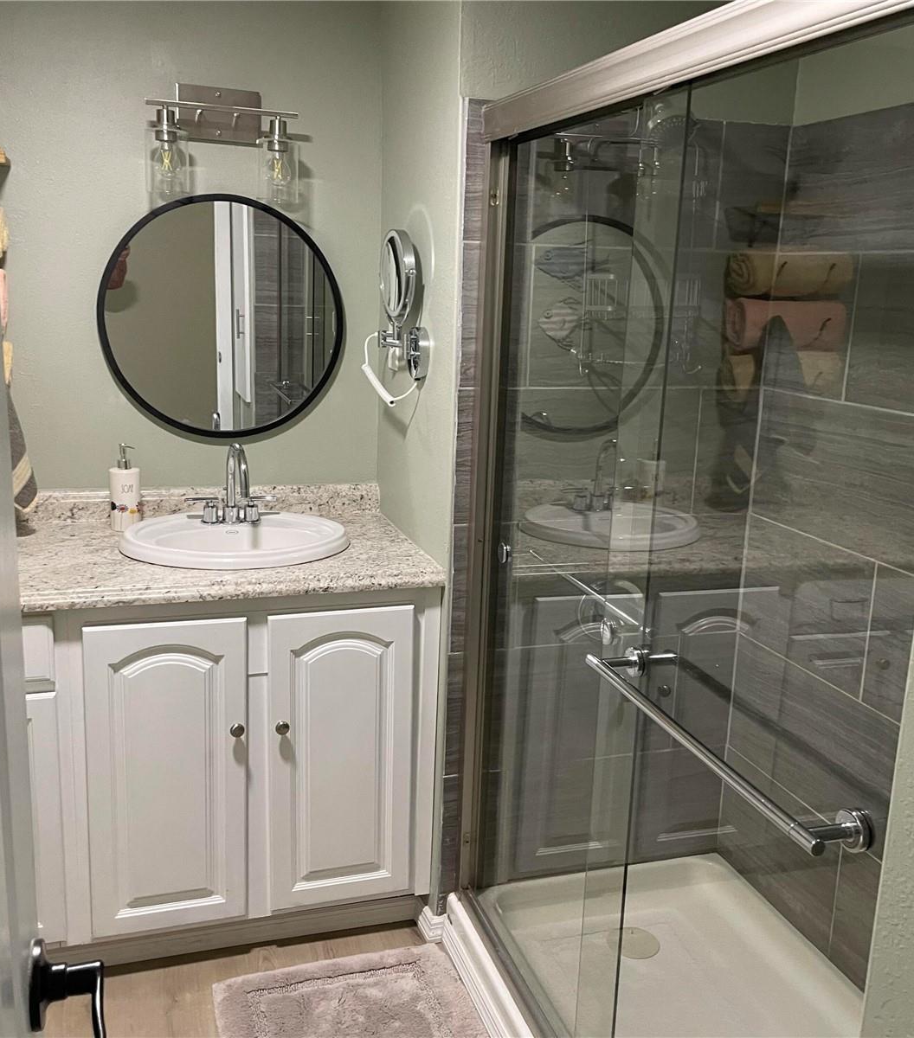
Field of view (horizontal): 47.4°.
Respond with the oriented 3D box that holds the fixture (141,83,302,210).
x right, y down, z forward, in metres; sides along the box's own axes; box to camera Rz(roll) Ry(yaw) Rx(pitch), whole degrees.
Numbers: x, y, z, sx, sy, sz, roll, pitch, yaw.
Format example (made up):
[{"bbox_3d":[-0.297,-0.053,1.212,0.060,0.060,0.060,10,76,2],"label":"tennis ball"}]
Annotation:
[{"bbox_3d":[-0.560,-0.896,2.484,0.352,0.268,0.170,-2,14,-18],"label":"fixture"}]

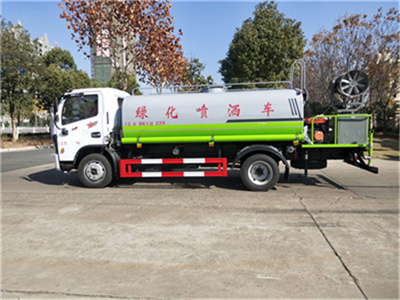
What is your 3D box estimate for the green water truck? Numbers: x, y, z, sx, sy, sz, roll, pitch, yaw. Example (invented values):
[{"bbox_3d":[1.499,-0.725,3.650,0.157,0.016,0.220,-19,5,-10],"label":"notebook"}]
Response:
[{"bbox_3d":[0.176,-0.664,7.305,7.300,2.930,2.200,0,6,8],"label":"green water truck"}]

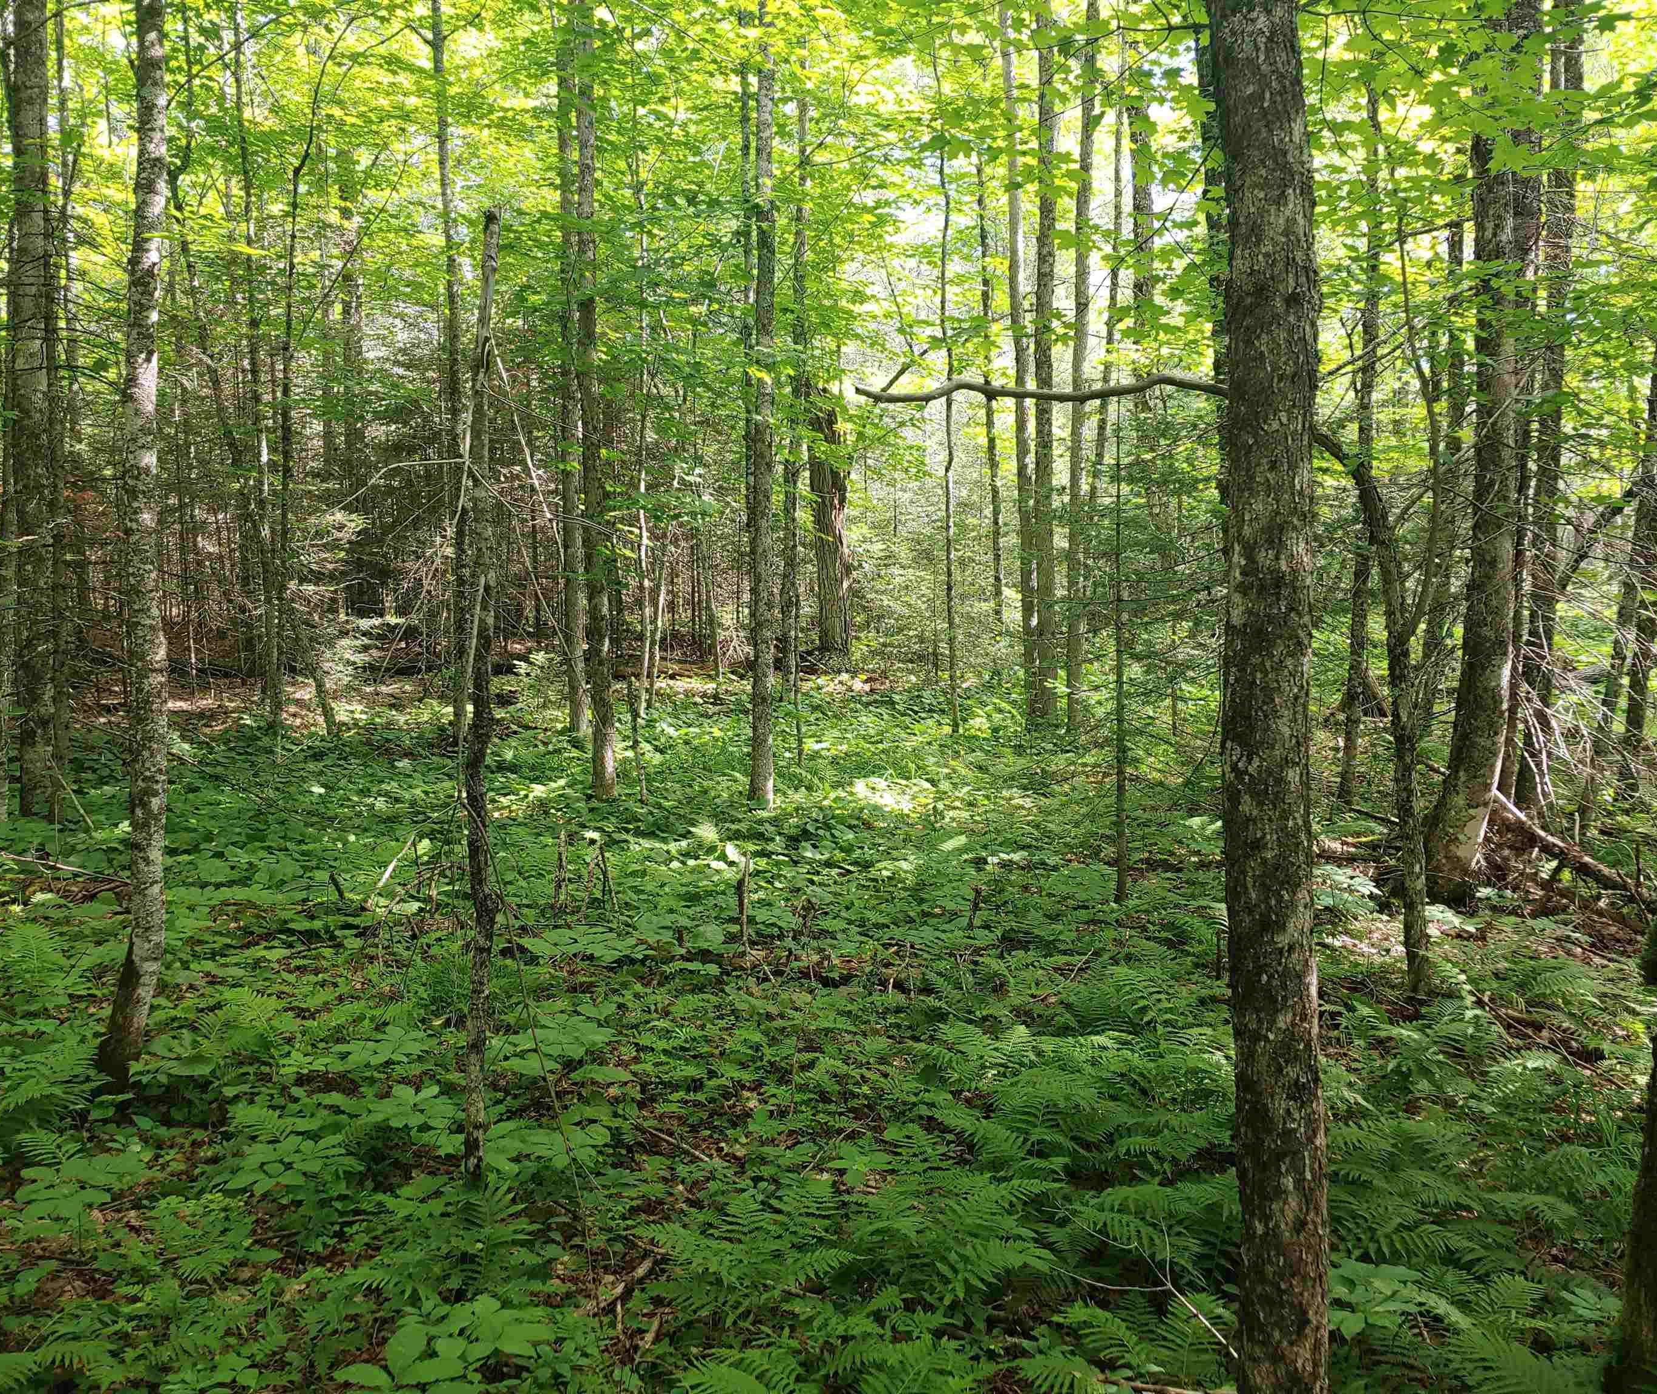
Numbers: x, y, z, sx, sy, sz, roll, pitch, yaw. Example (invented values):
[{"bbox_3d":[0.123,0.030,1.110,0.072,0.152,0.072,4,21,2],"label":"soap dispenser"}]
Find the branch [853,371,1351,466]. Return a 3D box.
[{"bbox_3d":[0.941,-0.957,4.603,1.709,0.313,0.280,0,5,1],"label":"branch"}]

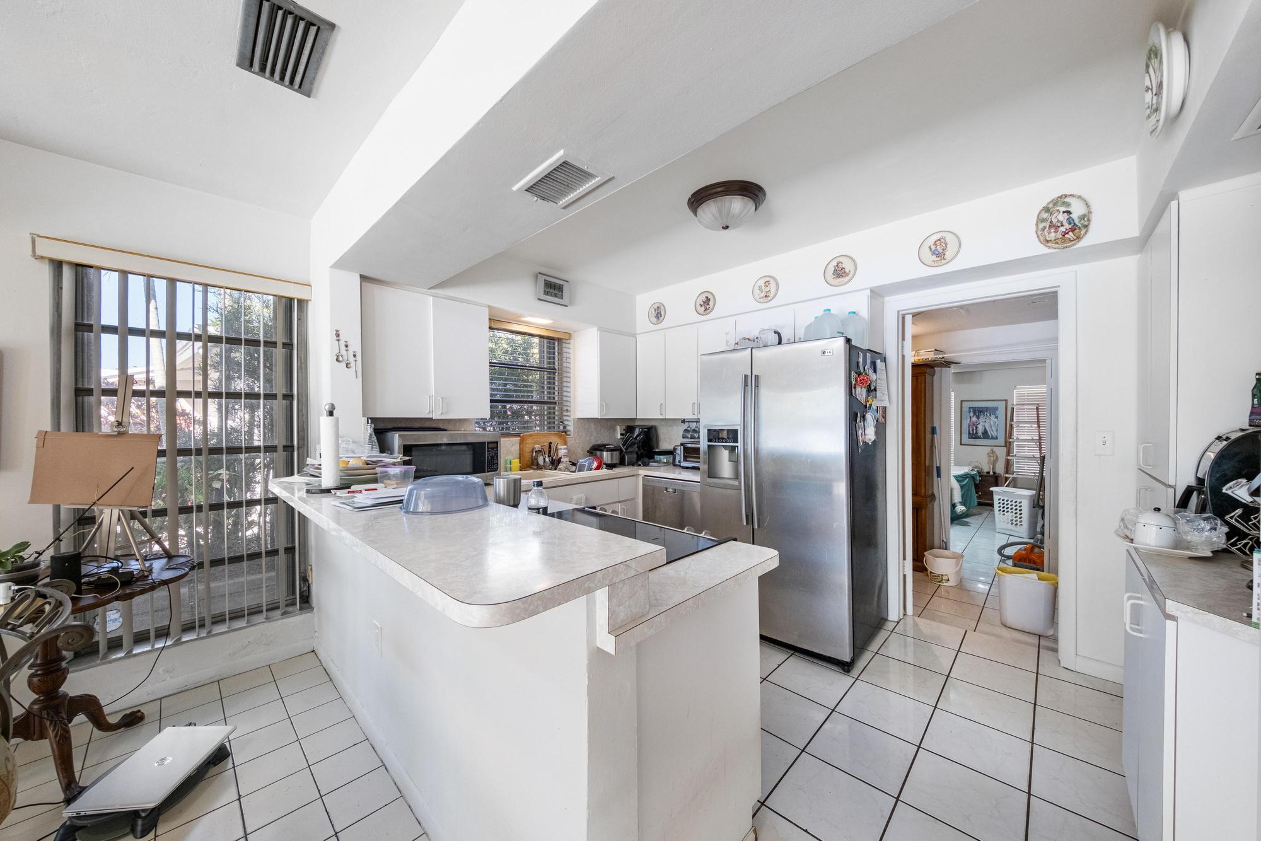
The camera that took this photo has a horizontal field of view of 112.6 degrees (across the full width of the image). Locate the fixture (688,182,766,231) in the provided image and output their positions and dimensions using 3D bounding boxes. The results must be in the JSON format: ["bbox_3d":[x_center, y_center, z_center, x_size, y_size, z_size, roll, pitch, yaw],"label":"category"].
[{"bbox_3d":[0.477,-1.042,2.097,0.380,0.165,0.380,0,0,0],"label":"fixture"}]

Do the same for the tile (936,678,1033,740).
[{"bbox_3d":[1.674,1.350,1.981,0.327,0.010,0.327,0,0,45],"label":"tile"}]

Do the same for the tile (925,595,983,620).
[{"bbox_3d":[2.293,1.327,2.975,0.299,0.010,0.299,0,0,44],"label":"tile"}]

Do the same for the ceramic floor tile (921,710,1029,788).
[{"bbox_3d":[1.420,1.339,1.725,0.326,0.010,0.326,0,0,45],"label":"ceramic floor tile"}]

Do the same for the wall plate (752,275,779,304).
[{"bbox_3d":[0.975,-0.945,3.037,0.197,0.197,0.025,0,0,43],"label":"wall plate"}]

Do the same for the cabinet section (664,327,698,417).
[{"bbox_3d":[0.544,-0.409,3.664,0.350,0.785,0.320,0,0,44],"label":"cabinet section"}]

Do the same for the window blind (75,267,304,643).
[{"bbox_3d":[-2.114,0.193,2.082,0.090,1.745,0.820,0,0,42],"label":"window blind"}]

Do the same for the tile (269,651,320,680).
[{"bbox_3d":[-1.832,1.345,2.300,0.200,0.010,0.200,0,0,44],"label":"tile"}]

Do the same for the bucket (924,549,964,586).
[{"bbox_3d":[2.559,1.204,3.417,0.250,0.230,0.245,0,0,37],"label":"bucket"}]

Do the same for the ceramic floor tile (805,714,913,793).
[{"bbox_3d":[0.947,1.350,1.720,0.327,0.010,0.327,0,0,45],"label":"ceramic floor tile"}]

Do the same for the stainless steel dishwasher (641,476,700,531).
[{"bbox_3d":[0.520,0.894,3.420,0.600,0.865,0.600,0,0,44],"label":"stainless steel dishwasher"}]

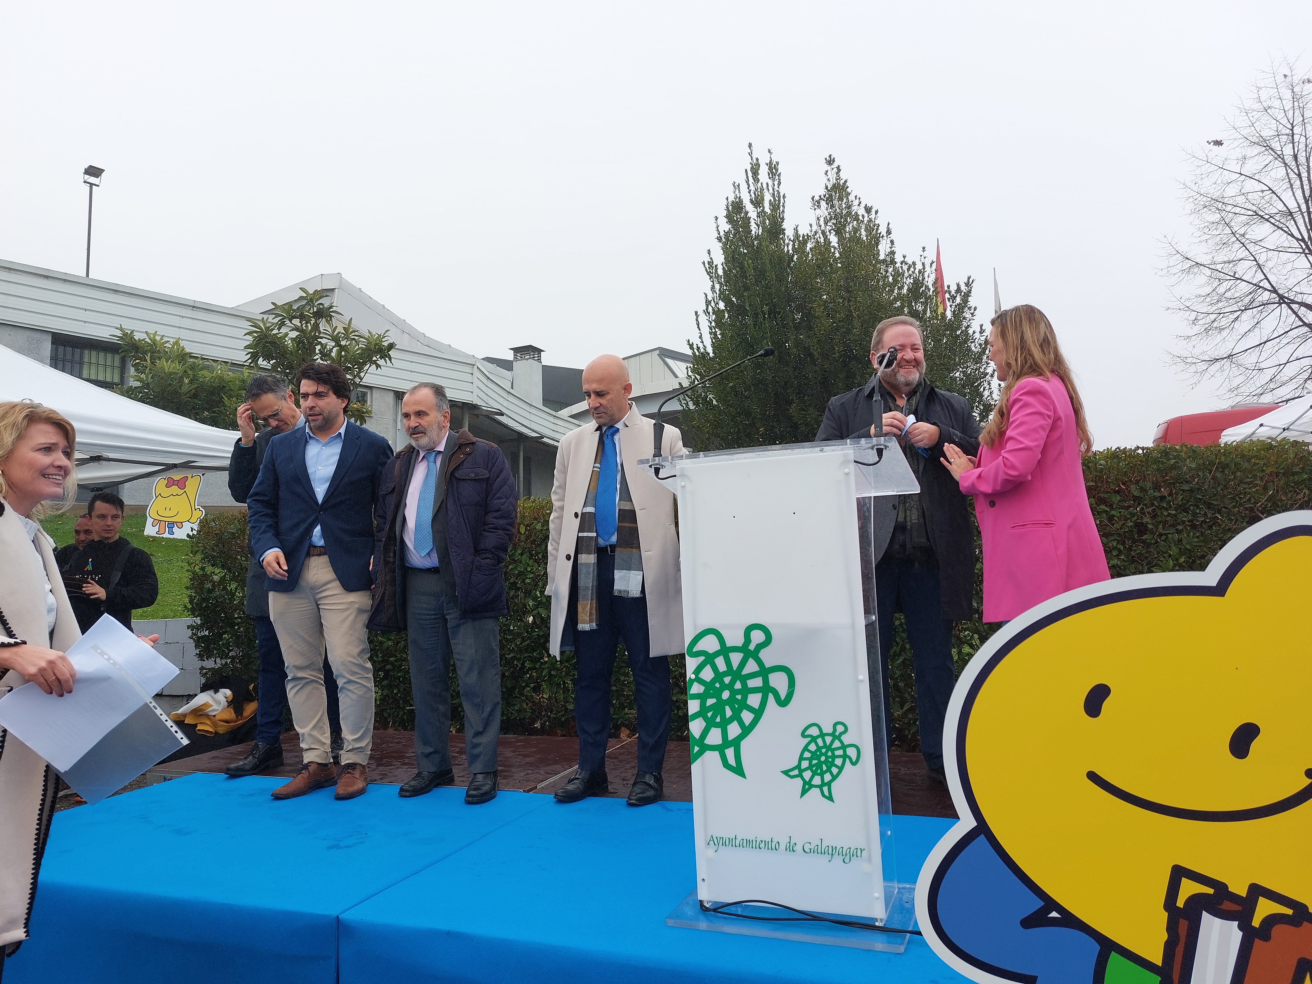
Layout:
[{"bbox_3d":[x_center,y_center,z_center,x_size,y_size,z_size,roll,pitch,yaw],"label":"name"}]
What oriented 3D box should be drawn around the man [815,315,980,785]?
[{"bbox_3d":[0.950,0.195,3.720,0.600,1.800,0.400,-2,-4,6],"label":"man"}]

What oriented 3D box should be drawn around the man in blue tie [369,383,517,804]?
[{"bbox_3d":[-0.875,0.387,3.916,0.560,1.687,0.420,-3,-4,12],"label":"man in blue tie"}]

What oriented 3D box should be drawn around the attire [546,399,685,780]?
[{"bbox_3d":[-0.140,0.395,3.760,0.500,1.480,0.340,-4,-5,23],"label":"attire"}]

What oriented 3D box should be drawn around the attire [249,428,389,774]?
[{"bbox_3d":[-1.426,0.425,4.025,0.580,1.469,0.360,-2,-4,-3],"label":"attire"}]

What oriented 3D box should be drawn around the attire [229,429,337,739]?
[{"bbox_3d":[-1.710,0.430,4.420,0.500,1.500,0.360,-4,-5,22],"label":"attire"}]

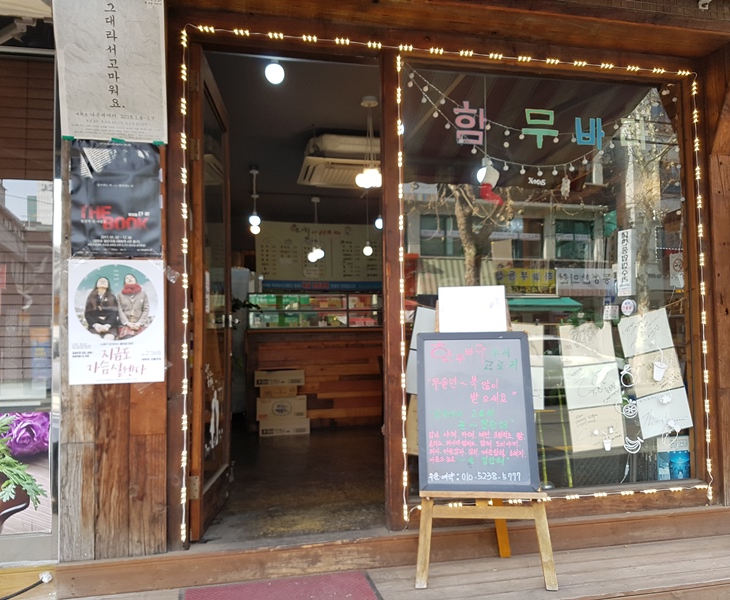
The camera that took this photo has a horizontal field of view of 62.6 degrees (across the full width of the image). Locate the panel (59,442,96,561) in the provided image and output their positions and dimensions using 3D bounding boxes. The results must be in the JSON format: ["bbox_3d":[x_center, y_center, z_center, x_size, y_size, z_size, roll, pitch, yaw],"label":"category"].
[{"bbox_3d":[-1.212,0.852,2.545,0.136,0.493,0.025,0,-2,-12],"label":"panel"}]

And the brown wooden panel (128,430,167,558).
[{"bbox_3d":[-0.935,0.841,2.603,0.154,0.516,0.025,0,-2,-12],"label":"brown wooden panel"}]

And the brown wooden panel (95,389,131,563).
[{"bbox_3d":[-1.068,0.725,2.550,0.140,0.725,0.025,0,-3,-12],"label":"brown wooden panel"}]

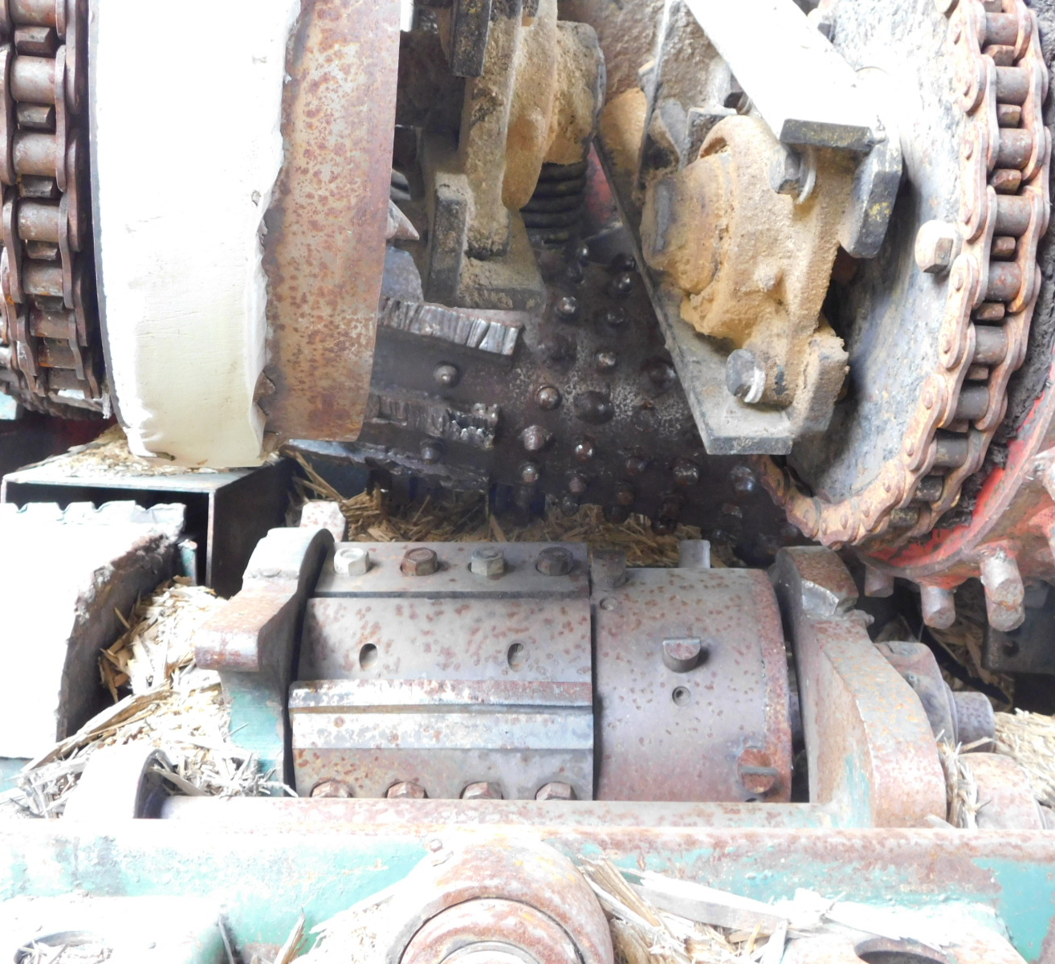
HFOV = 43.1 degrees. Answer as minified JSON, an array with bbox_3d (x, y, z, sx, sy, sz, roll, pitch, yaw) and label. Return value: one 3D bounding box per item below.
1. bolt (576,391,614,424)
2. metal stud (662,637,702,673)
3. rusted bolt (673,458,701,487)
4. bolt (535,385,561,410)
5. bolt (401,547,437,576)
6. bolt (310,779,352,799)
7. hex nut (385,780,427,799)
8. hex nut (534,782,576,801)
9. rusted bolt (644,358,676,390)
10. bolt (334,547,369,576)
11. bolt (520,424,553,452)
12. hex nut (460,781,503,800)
[{"bbox_3d":[0.063,-0.070,1.250,0.034,0.031,0.022,0,0,-5],"label":"bolt"},{"bbox_3d":[0.107,0.119,0.922,0.026,0.017,0.021,-2,-31,4],"label":"metal stud"},{"bbox_3d":[0.145,-0.009,1.220,0.026,0.026,0.022,-2,25,-4],"label":"rusted bolt"},{"bbox_3d":[0.019,-0.079,1.250,0.024,0.024,0.020,0,3,5],"label":"bolt"},{"bbox_3d":[-0.081,0.060,1.000,0.027,0.013,0.025,0,24,0],"label":"bolt"},{"bbox_3d":[-0.133,0.217,0.905,0.027,0.025,0.013,0,15,0],"label":"bolt"},{"bbox_3d":[-0.082,0.218,0.905,0.027,0.025,0.013,0,15,0],"label":"hex nut"},{"bbox_3d":[0.019,0.219,0.905,0.027,0.025,0.013,0,15,0],"label":"hex nut"},{"bbox_3d":[0.124,-0.101,1.250,0.029,0.029,0.022,1,-5,-10],"label":"rusted bolt"},{"bbox_3d":[-0.132,0.060,1.000,0.026,0.013,0.025,0,24,0],"label":"bolt"},{"bbox_3d":[0.008,-0.041,1.250,0.027,0.026,0.022,3,22,7],"label":"bolt"},{"bbox_3d":[-0.031,0.218,0.905,0.027,0.025,0.013,0,15,0],"label":"hex nut"}]

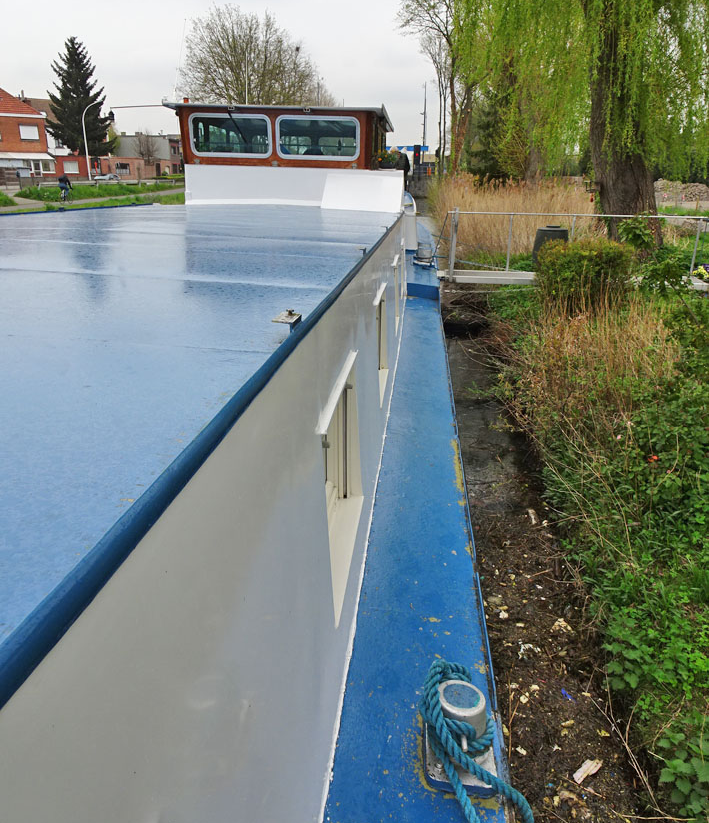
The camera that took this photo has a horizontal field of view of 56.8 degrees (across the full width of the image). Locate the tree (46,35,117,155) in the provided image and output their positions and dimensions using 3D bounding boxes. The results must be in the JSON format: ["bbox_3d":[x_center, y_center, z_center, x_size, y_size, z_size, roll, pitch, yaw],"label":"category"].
[{"bbox_3d":[-31.493,-34.110,75.158,7.900,15.500,7.900,1,19,0],"label":"tree"}]

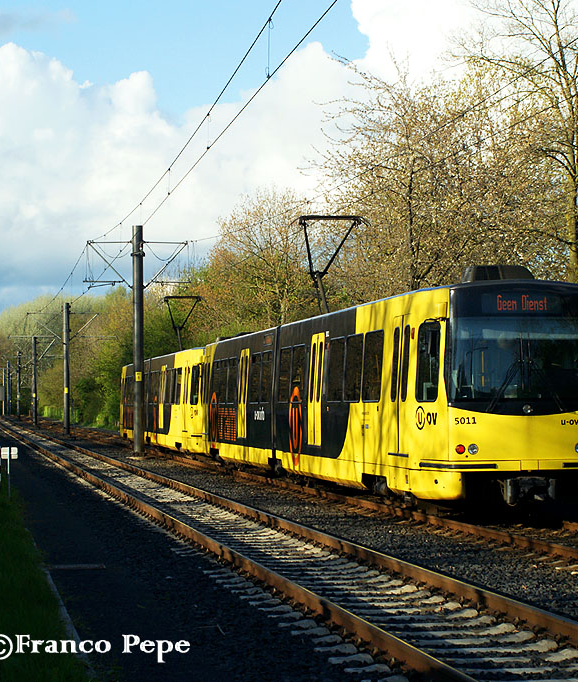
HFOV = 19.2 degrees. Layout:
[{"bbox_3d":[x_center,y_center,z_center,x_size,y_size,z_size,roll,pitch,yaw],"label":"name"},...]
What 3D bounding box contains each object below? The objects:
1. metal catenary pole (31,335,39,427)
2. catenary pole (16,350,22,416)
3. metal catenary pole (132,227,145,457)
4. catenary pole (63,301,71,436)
[{"bbox_3d":[-22.023,3.501,147.979,0.330,7.649,0.330,0,-2,-11],"label":"metal catenary pole"},{"bbox_3d":[-30.211,4.984,190.957,0.330,7.553,0.330,0,-2,-11],"label":"catenary pole"},{"bbox_3d":[-5.073,-0.063,57.543,0.330,7.669,0.330,0,-2,-11],"label":"metal catenary pole"},{"bbox_3d":[-12.938,1.616,99.513,0.330,7.642,0.330,0,-2,-11],"label":"catenary pole"}]

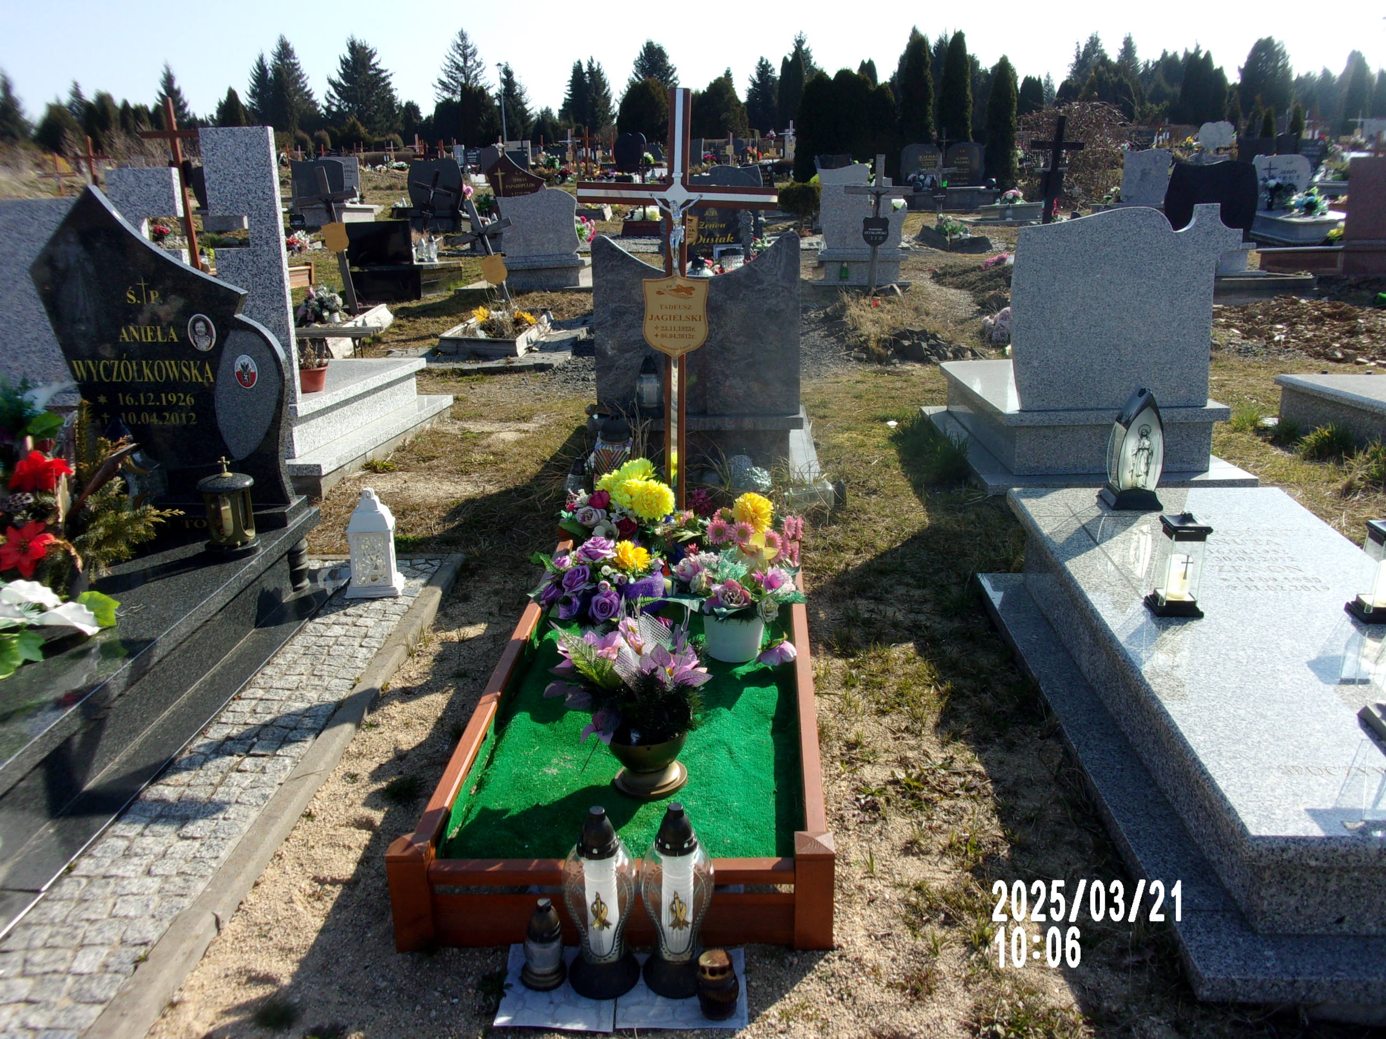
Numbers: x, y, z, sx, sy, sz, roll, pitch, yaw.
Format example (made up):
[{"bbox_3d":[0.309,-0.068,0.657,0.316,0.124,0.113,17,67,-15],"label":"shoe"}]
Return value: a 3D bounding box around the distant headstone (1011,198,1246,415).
[{"bbox_3d":[1.759,-0.866,4.617,0.894,0.805,0.080,-1,15,5],"label":"distant headstone"}]

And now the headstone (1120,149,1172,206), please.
[{"bbox_3d":[6.984,-5.280,17.300,0.760,0.860,0.120,-1,16,3],"label":"headstone"}]

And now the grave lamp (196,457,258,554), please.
[{"bbox_3d":[-1.383,-0.053,3.330,0.167,0.265,0.167,-8,17,-22],"label":"grave lamp"}]

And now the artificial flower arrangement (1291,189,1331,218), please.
[{"bbox_3d":[7.604,-3.898,13.800,0.493,0.317,0.420,-1,15,5],"label":"artificial flower arrangement"}]

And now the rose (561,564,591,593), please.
[{"bbox_3d":[-0.345,0.176,3.310,0.085,0.080,0.075,-3,16,-6],"label":"rose"}]

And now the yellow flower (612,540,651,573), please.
[{"bbox_3d":[-0.185,0.111,3.340,0.115,0.090,0.105,0,19,3],"label":"yellow flower"}]

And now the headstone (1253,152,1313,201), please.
[{"bbox_3d":[8.061,-4.603,15.300,0.760,0.760,0.120,0,16,5],"label":"headstone"}]

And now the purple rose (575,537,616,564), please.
[{"bbox_3d":[-0.291,0.093,3.370,0.115,0.075,0.105,-3,16,-5],"label":"purple rose"}]

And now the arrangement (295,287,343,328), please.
[{"bbox_3d":[-2.903,-1.651,8.700,0.370,0.320,0.320,-1,16,3],"label":"arrangement"}]

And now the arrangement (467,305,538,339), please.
[{"bbox_3d":[-1.492,-1.547,8.800,0.550,0.250,0.420,0,16,5],"label":"arrangement"}]

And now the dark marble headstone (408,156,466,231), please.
[{"bbox_3d":[-4.430,-5.627,19.395,0.960,1.219,0.240,0,19,3],"label":"dark marble headstone"}]

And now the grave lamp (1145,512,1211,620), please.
[{"bbox_3d":[1.182,0.098,2.739,0.112,0.245,0.112,-1,20,4],"label":"grave lamp"}]

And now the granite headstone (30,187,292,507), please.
[{"bbox_3d":[-1.797,-0.582,3.877,0.840,1.090,0.090,0,19,4],"label":"granite headstone"}]

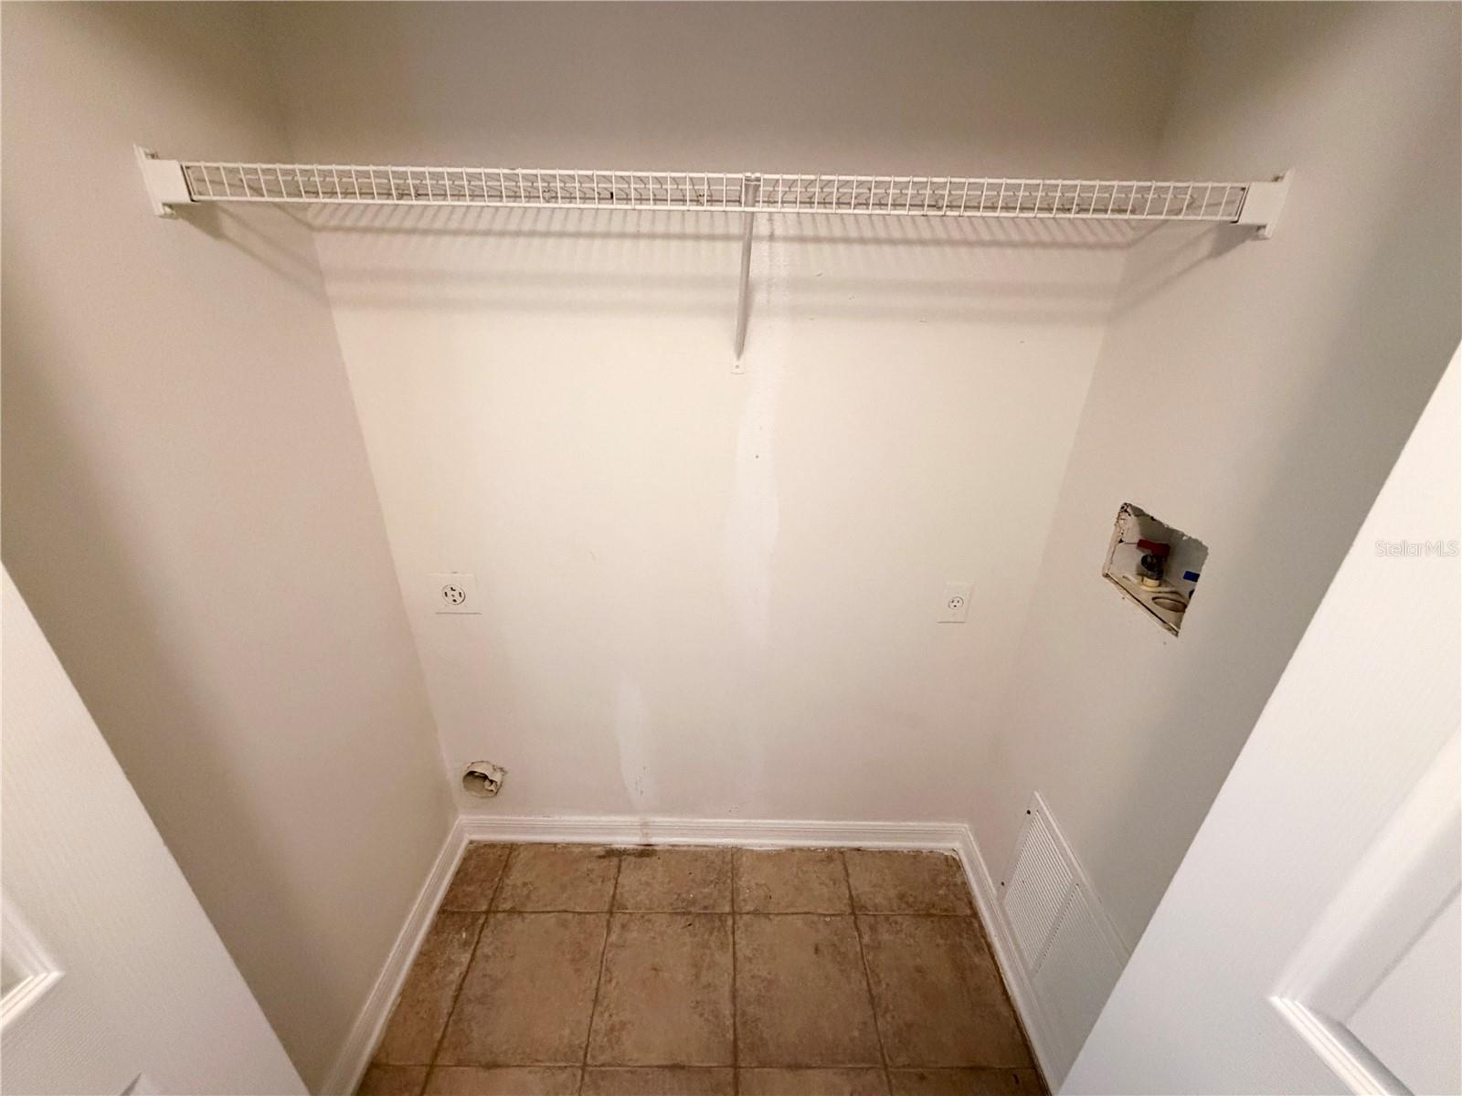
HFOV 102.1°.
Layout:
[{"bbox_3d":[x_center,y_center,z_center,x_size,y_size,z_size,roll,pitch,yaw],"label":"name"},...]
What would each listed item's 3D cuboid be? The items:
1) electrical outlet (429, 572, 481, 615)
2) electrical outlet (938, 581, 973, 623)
[{"bbox_3d":[-0.684,0.117,1.465,0.116,0.114,0.012,1,25,-1],"label":"electrical outlet"},{"bbox_3d":[0.565,0.142,1.483,0.070,0.114,0.012,1,25,-1],"label":"electrical outlet"}]

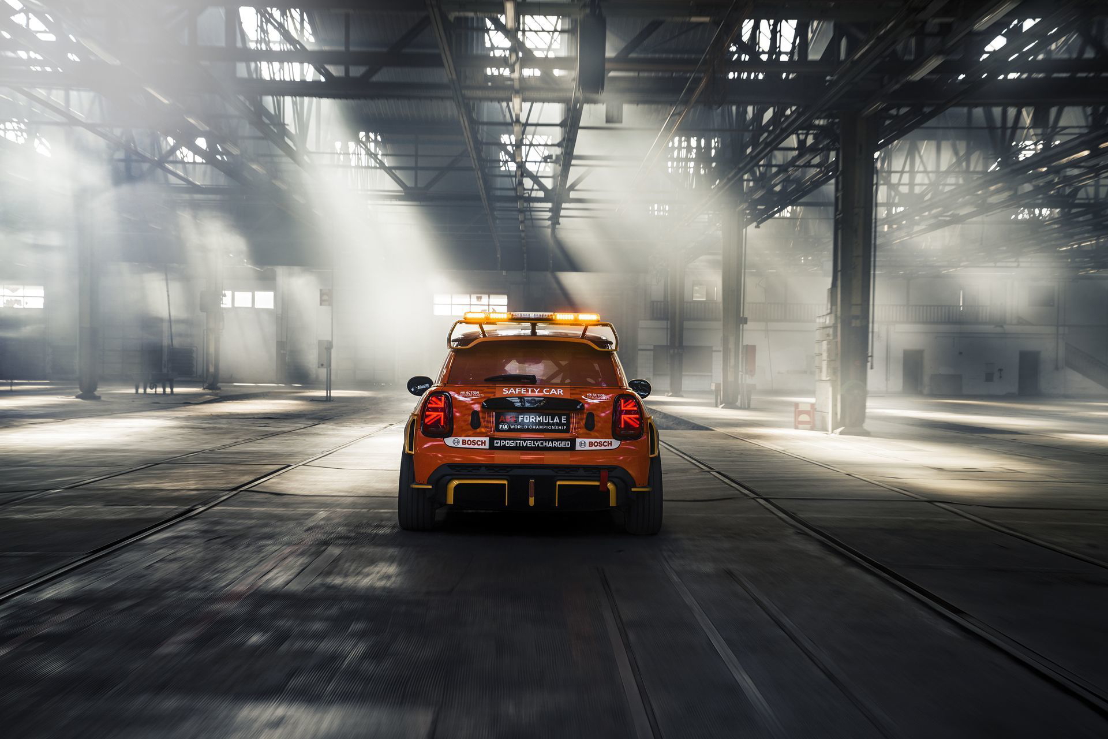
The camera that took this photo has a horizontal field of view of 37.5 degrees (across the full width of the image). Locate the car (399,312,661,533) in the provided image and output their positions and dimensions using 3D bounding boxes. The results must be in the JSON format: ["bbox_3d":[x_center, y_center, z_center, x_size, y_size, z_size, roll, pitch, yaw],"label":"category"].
[{"bbox_3d":[-0.180,0.358,12.480,1.850,1.490,3.900,1,0,-1],"label":"car"}]

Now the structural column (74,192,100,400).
[{"bbox_3d":[-13.390,-2.120,46.800,0.660,5.950,0.640,1,0,-1],"label":"structural column"}]

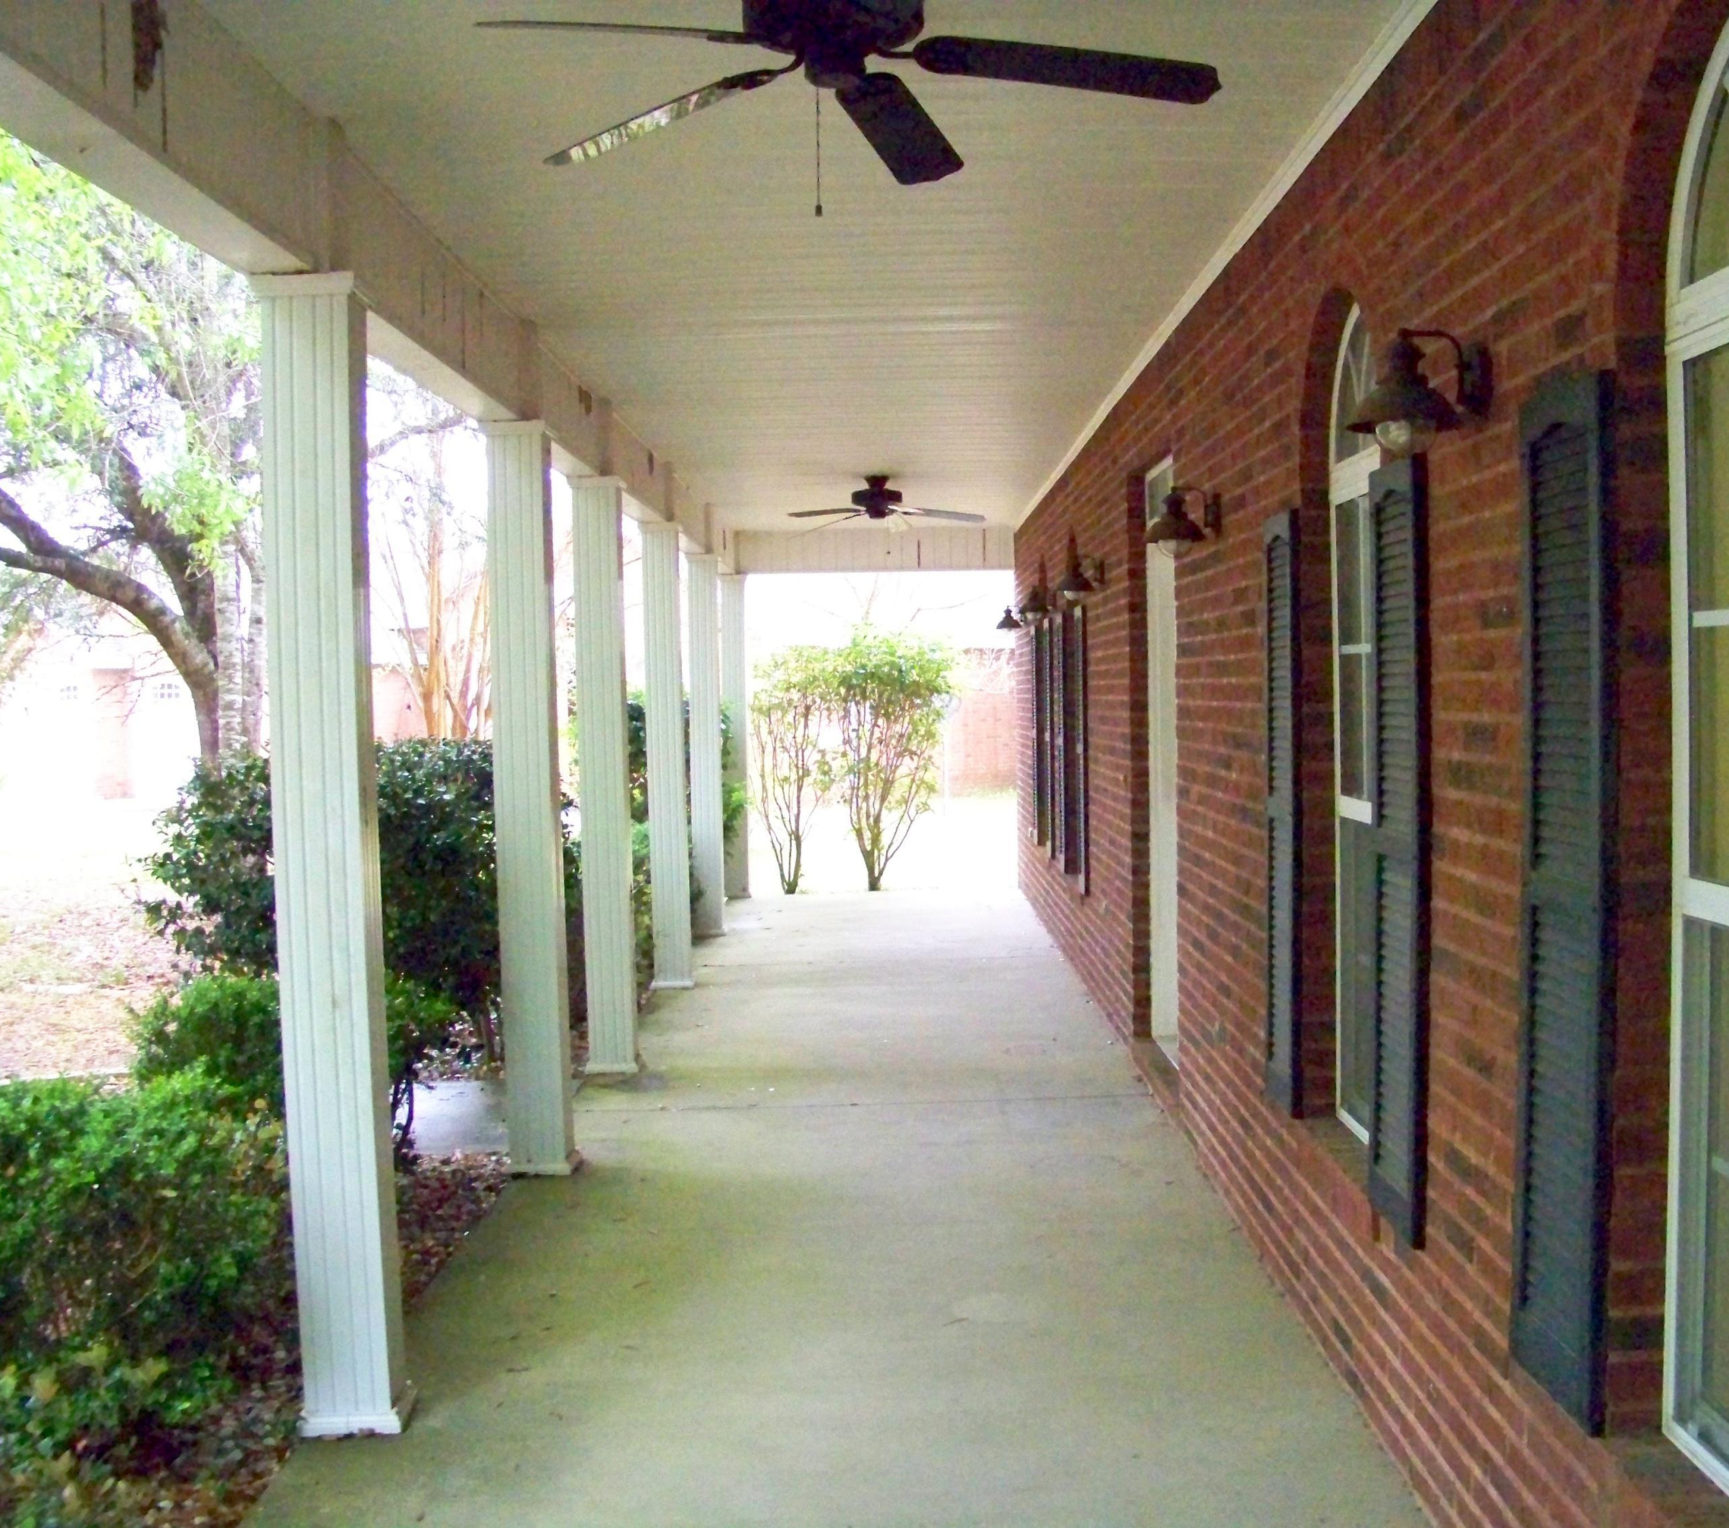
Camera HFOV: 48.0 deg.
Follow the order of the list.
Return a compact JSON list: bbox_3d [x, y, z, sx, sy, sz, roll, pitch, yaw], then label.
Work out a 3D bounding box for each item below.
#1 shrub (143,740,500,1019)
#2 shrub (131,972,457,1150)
[{"bbox_3d":[-2.434,0.692,9.169,1.700,1.533,1.400,-1,2,1],"label":"shrub"},{"bbox_3d":[-2.141,1.191,7.434,1.150,0.723,1.050,-1,2,1],"label":"shrub"}]

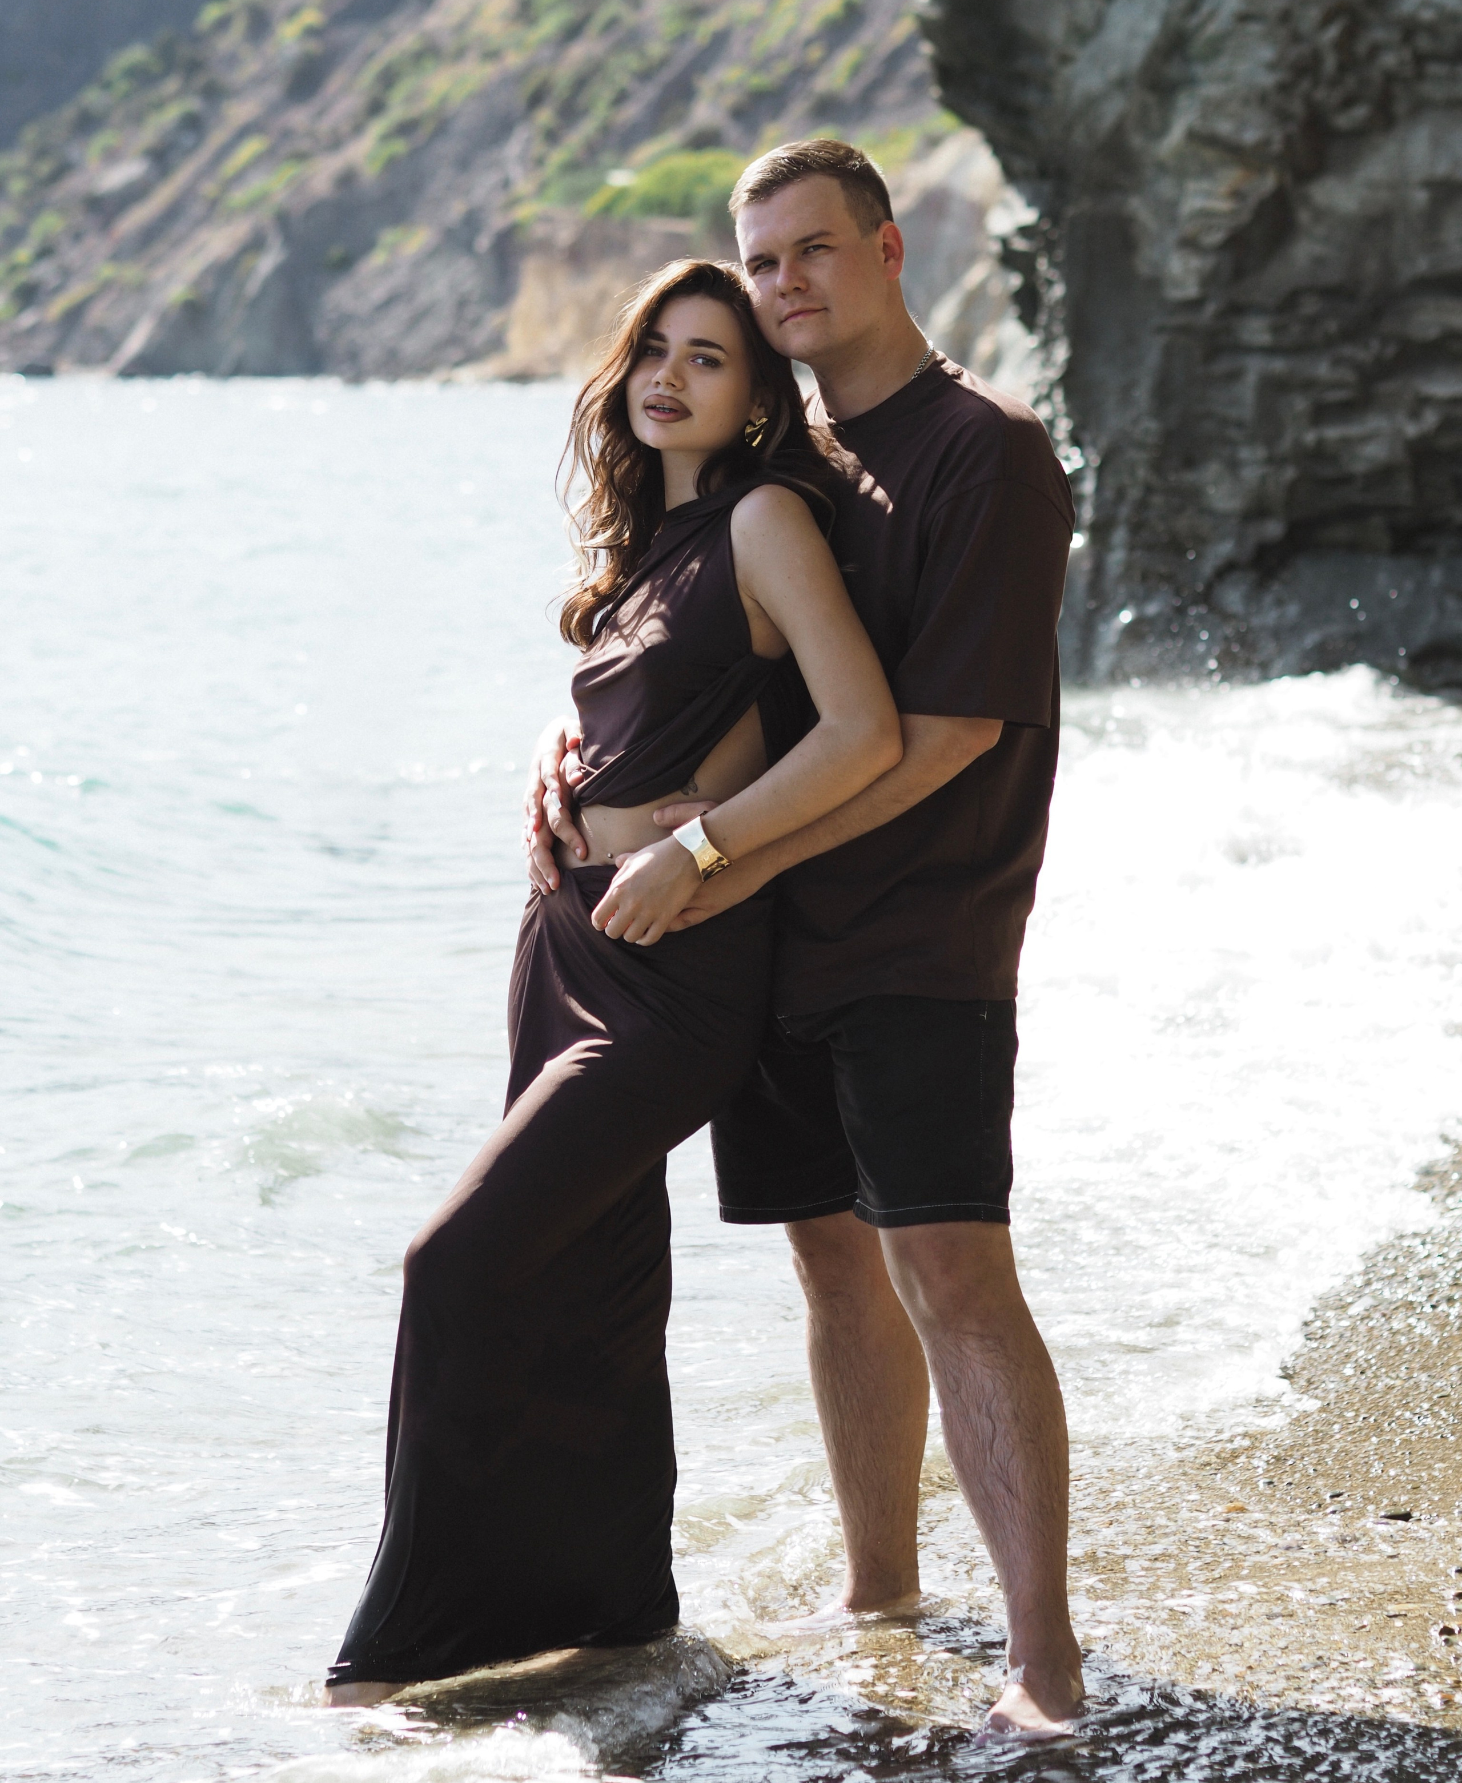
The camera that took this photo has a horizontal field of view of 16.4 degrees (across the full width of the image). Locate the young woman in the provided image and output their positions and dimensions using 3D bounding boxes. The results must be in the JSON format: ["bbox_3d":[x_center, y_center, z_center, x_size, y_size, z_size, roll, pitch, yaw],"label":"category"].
[{"bbox_3d":[-0.125,0.129,5.767,0.520,1.665,0.500,-6,8,-43],"label":"young woman"}]

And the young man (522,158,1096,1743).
[{"bbox_3d":[0.115,0.041,5.838,0.520,1.785,0.540,-5,8,-40],"label":"young man"}]

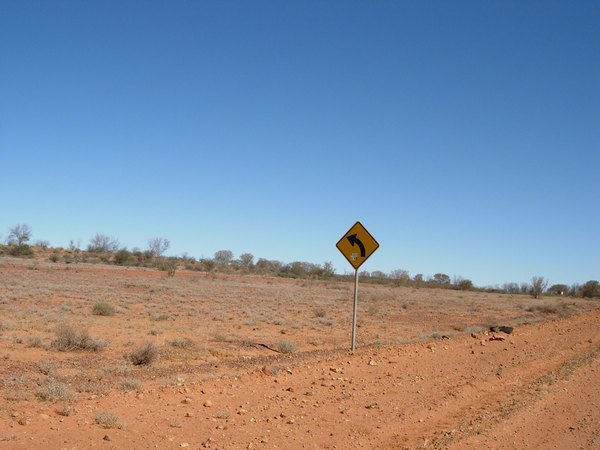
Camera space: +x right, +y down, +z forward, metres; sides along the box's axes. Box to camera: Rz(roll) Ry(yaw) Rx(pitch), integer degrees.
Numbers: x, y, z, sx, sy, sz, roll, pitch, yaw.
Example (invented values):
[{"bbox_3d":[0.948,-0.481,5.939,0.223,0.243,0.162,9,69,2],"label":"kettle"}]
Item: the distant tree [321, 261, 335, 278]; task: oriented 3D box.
[{"bbox_3d":[5.010,8.107,120.000,2.474,3.279,2.276,2,-5,3],"label":"distant tree"}]

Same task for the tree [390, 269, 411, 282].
[{"bbox_3d":[18.309,9.200,120.000,3.644,2.550,3.461,3,-4,0],"label":"tree"}]

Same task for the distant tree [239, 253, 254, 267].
[{"bbox_3d":[-10.559,6.809,130.000,3.158,2.763,3.000,3,-4,0],"label":"distant tree"}]

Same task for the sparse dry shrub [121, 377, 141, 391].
[{"bbox_3d":[-2.244,2.094,8.738,0.265,0.147,0.223,4,-4,-14],"label":"sparse dry shrub"}]

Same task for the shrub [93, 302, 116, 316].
[{"bbox_3d":[-6.070,2.618,20.489,0.745,0.373,0.625,4,-4,-16],"label":"shrub"}]

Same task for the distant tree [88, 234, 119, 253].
[{"bbox_3d":[-31.164,2.790,105.000,4.948,3.188,4.552,4,-5,-16],"label":"distant tree"}]

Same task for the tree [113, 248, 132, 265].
[{"bbox_3d":[-29.642,5.260,110.000,3.340,2.672,3.173,3,-4,0],"label":"tree"}]

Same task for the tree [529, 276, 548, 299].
[{"bbox_3d":[26.070,6.832,72.000,2.186,2.405,2.077,3,-4,0],"label":"tree"}]

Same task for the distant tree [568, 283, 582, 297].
[{"bbox_3d":[38.479,9.009,92.000,1.955,1.955,1.858,3,-4,0],"label":"distant tree"}]

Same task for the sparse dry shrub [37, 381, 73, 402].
[{"bbox_3d":[-2.728,1.858,7.350,0.411,0.228,0.378,4,-5,-19],"label":"sparse dry shrub"}]

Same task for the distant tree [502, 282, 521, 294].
[{"bbox_3d":[48.163,14.460,150.000,3.976,2.733,3.658,1,-5,18],"label":"distant tree"}]

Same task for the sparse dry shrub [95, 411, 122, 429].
[{"bbox_3d":[-1.950,1.972,6.721,0.285,0.137,0.239,4,-4,-16],"label":"sparse dry shrub"}]

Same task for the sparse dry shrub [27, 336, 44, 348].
[{"bbox_3d":[-4.971,2.204,12.396,0.338,0.184,0.285,4,-4,-22],"label":"sparse dry shrub"}]

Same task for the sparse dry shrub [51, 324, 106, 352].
[{"bbox_3d":[-4.159,2.114,12.408,1.052,0.439,0.866,4,-4,-19],"label":"sparse dry shrub"}]

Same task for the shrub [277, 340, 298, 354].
[{"bbox_3d":[-0.250,2.455,13.200,0.428,0.261,0.393,3,-5,-1],"label":"shrub"}]

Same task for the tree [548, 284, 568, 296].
[{"bbox_3d":[56.904,14.419,145.000,4.271,2.642,3.929,1,-5,21],"label":"tree"}]

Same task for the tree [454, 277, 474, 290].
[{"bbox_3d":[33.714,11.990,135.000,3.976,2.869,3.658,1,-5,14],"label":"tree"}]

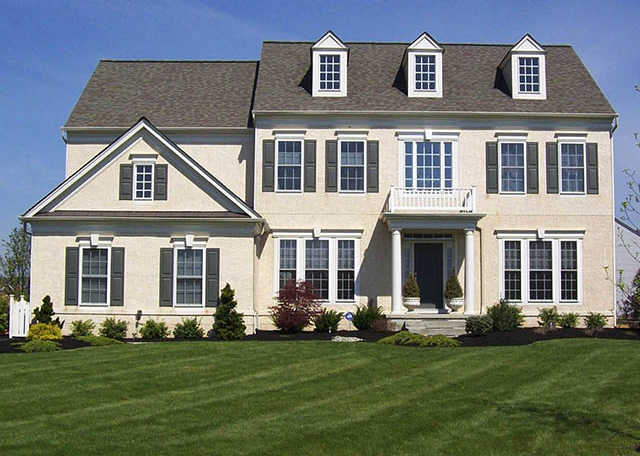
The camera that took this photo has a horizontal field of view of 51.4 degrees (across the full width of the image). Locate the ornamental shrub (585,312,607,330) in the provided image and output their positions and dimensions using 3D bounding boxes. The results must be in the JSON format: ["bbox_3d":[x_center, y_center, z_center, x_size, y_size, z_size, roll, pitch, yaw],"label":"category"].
[{"bbox_3d":[8.485,2.880,20.500,0.680,0.560,0.660,0,-5,-1],"label":"ornamental shrub"}]

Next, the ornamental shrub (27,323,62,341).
[{"bbox_3d":[-7.349,2.767,17.754,0.957,0.490,0.900,0,-3,0],"label":"ornamental shrub"}]

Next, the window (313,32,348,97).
[{"bbox_3d":[0.328,-5.238,22.542,1.160,2.161,2.200,0,-3,0],"label":"window"}]

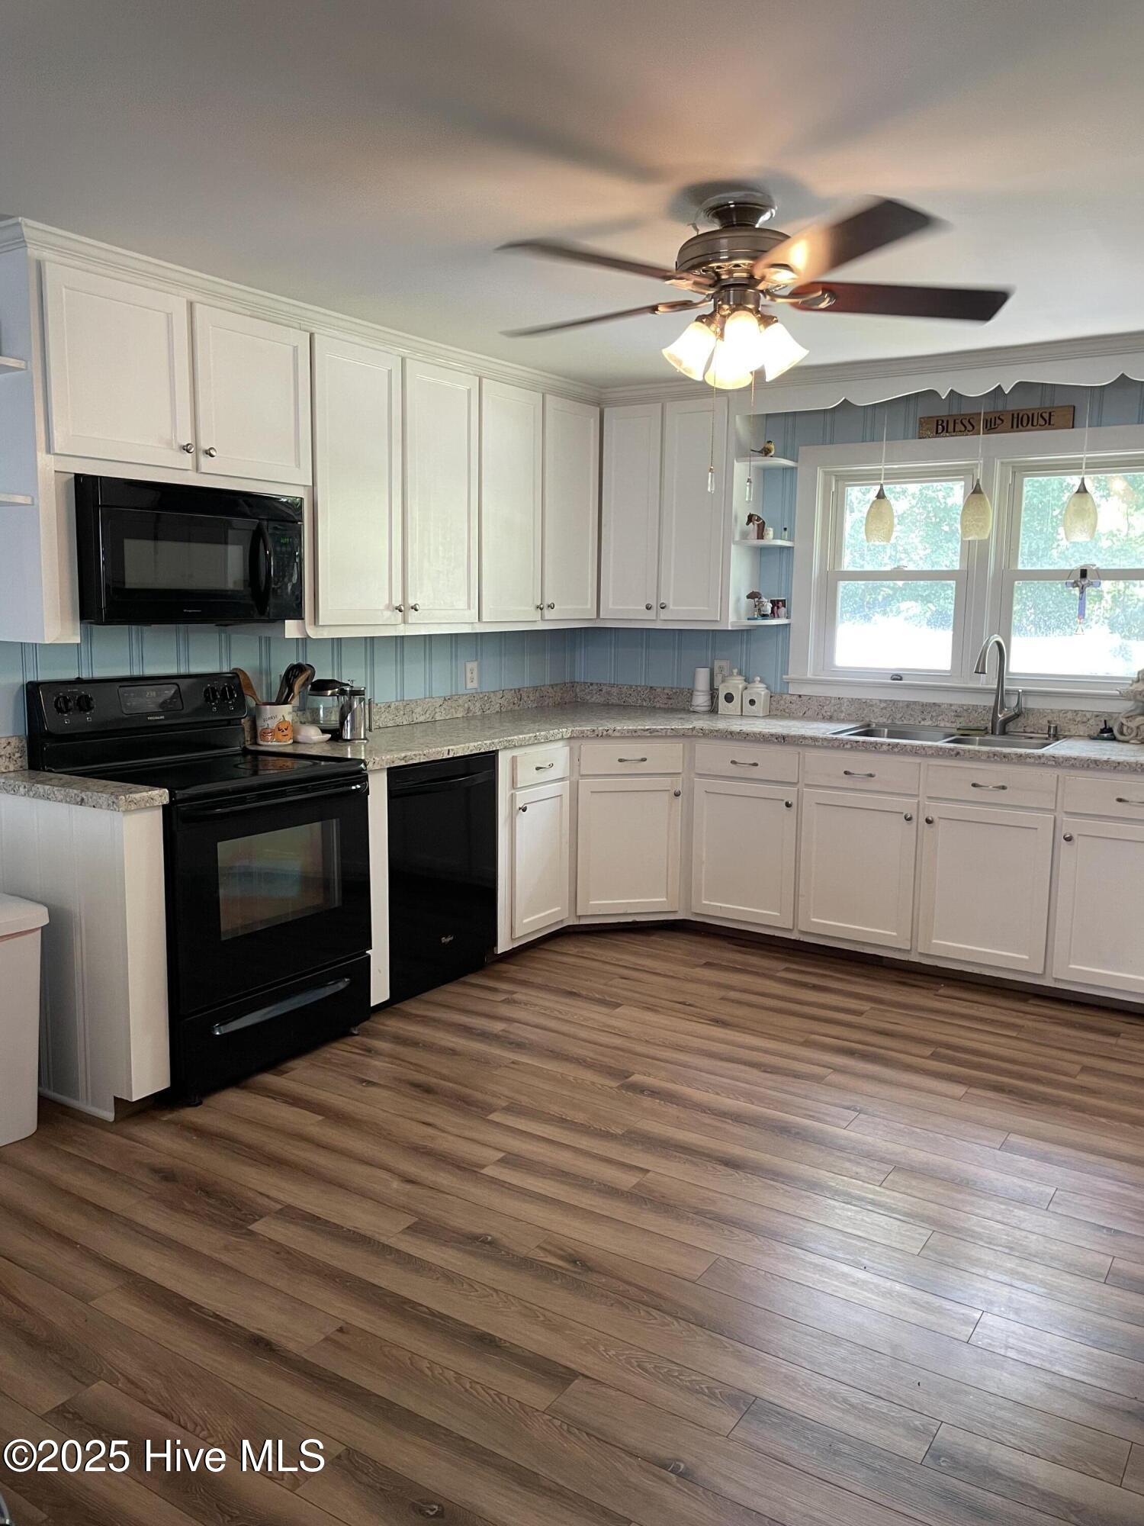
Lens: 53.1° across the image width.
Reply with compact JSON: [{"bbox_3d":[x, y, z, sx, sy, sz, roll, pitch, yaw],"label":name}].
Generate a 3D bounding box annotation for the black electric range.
[{"bbox_3d":[-1.108,0.334,3.570,0.665,1.170,0.762,6,10,33],"label":"black electric range"}]

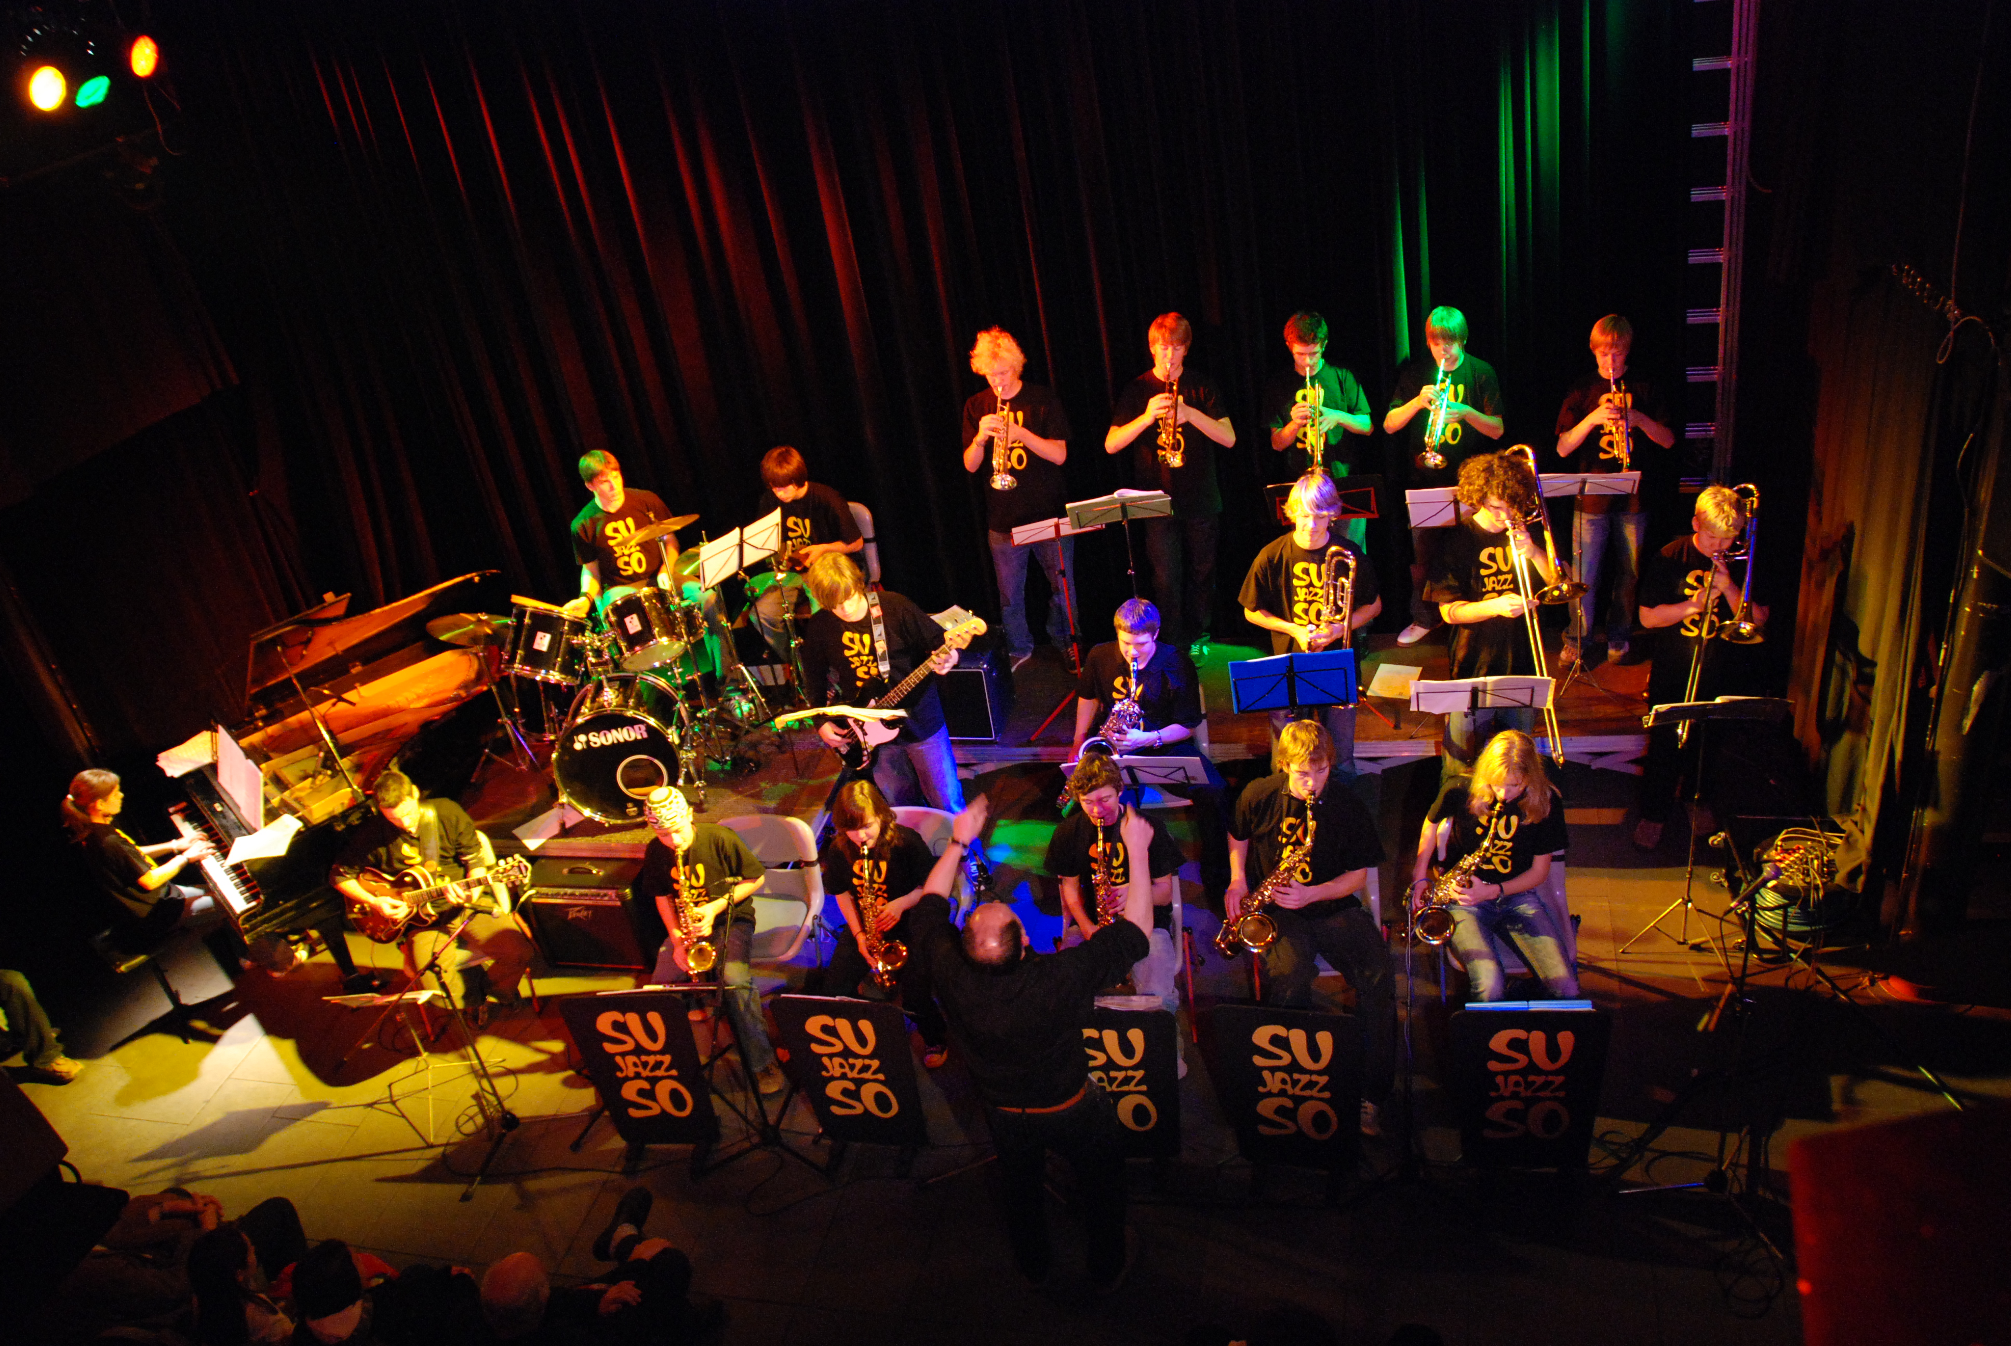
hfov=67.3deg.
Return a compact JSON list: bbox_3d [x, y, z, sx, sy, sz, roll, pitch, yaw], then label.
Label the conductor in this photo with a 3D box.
[{"bbox_3d":[0.138,1.245,4.987,0.740,1.840,0.540,-10,30,0],"label":"conductor"}]

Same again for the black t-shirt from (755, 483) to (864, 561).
[{"bbox_3d":[-1.041,-0.773,8.111,0.470,0.520,0.310,-4,39,14],"label":"black t-shirt"}]

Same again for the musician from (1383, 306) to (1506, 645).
[{"bbox_3d":[2.059,-0.857,7.056,0.580,1.680,0.450,1,30,20],"label":"musician"}]

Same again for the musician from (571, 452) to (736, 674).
[{"bbox_3d":[-1.941,-0.447,7.955,0.650,1.400,0.800,-14,28,-7],"label":"musician"}]

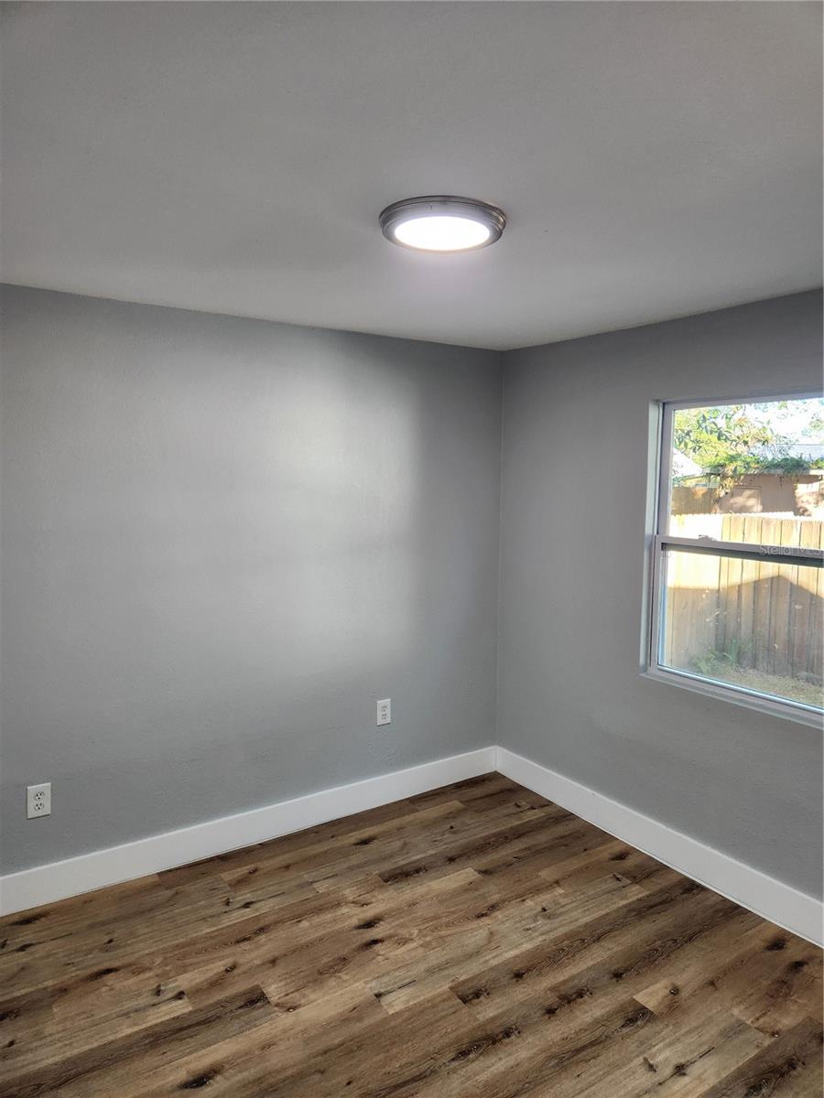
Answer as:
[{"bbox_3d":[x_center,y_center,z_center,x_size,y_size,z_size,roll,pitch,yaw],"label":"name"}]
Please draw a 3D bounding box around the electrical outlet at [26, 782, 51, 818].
[{"bbox_3d":[-1.406,0.948,2.752,0.079,0.121,0.008,-4,8,-34],"label":"electrical outlet"}]

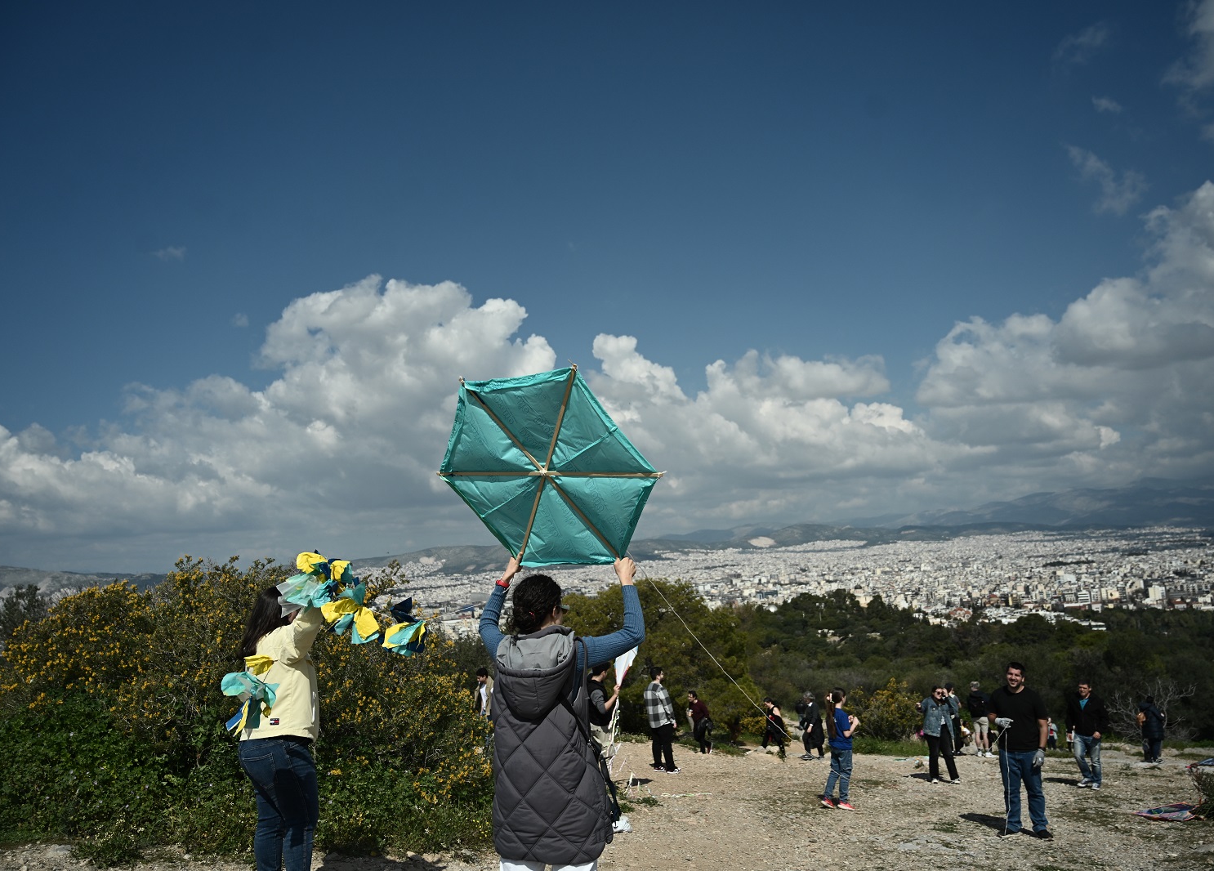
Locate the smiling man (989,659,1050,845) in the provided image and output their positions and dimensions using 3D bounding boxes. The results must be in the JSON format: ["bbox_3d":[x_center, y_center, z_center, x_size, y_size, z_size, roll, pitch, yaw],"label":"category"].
[{"bbox_3d":[4.399,3.348,10.050,0.620,1.770,0.420,-7,-9,30],"label":"smiling man"}]

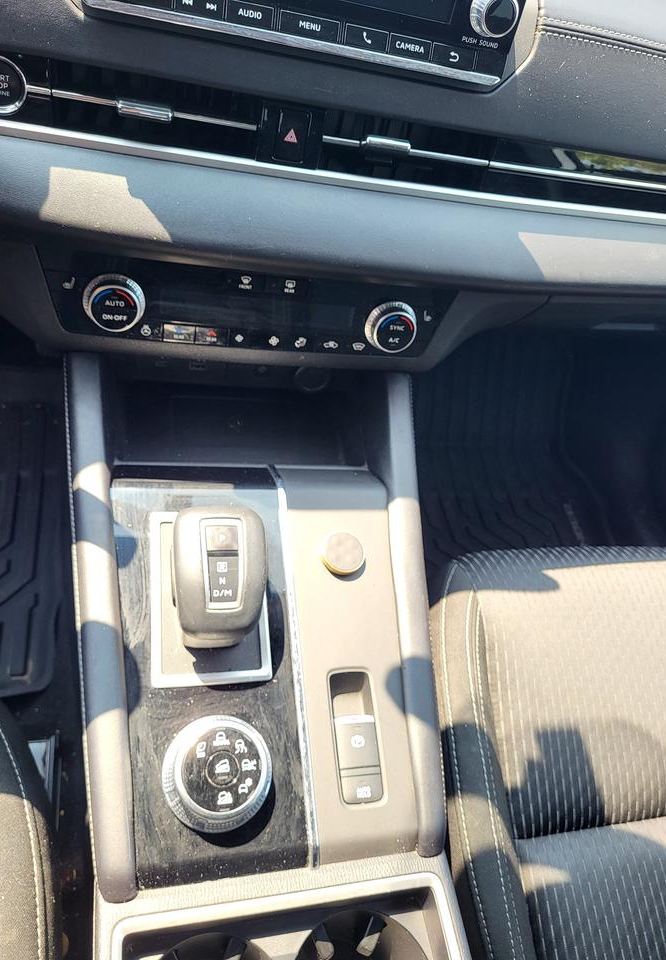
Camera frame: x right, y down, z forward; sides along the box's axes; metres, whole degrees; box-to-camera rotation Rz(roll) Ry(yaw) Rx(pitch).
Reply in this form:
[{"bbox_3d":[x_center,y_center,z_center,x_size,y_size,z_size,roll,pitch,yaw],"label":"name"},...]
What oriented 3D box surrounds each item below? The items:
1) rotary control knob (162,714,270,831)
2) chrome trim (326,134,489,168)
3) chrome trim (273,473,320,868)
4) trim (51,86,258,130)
[{"bbox_3d":[-0.073,0.190,0.471,0.072,0.026,0.072,1,65,-17],"label":"rotary control knob"},{"bbox_3d":[0.057,-0.242,0.531,0.131,0.011,0.014,1,35,-17],"label":"chrome trim"},{"bbox_3d":[-0.030,0.125,0.537,0.009,0.016,0.292,1,65,-17],"label":"chrome trim"},{"bbox_3d":[-0.116,-0.245,0.478,0.133,0.011,0.014,1,35,-17],"label":"trim"}]

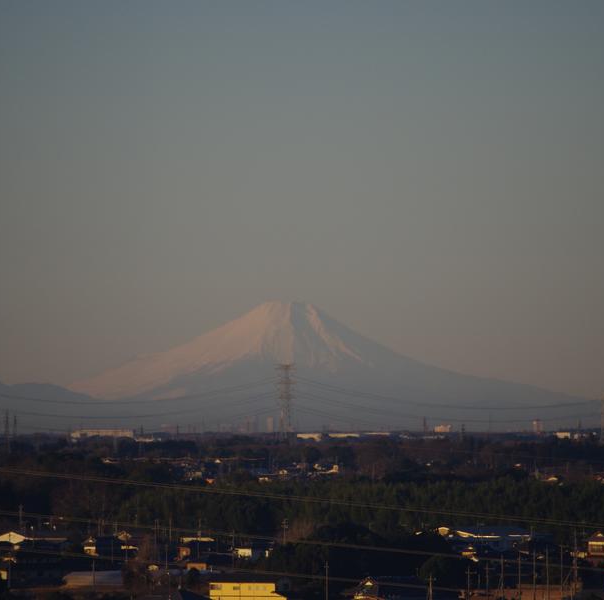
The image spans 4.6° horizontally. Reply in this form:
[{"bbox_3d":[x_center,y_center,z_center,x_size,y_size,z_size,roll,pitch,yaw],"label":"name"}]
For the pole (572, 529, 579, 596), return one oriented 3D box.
[{"bbox_3d":[56.268,54.210,1550.000,1.500,13.600,0.900,0,-1,0],"label":"pole"}]

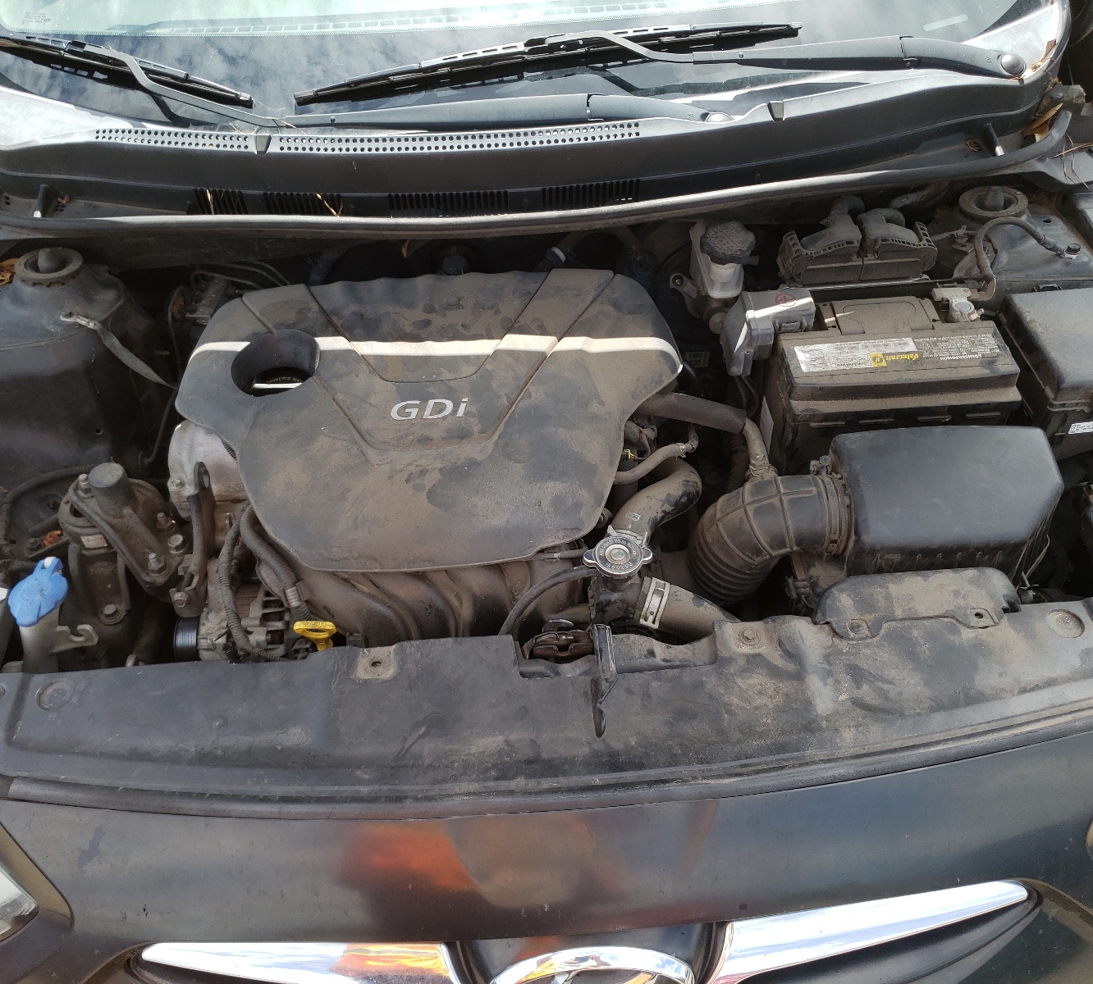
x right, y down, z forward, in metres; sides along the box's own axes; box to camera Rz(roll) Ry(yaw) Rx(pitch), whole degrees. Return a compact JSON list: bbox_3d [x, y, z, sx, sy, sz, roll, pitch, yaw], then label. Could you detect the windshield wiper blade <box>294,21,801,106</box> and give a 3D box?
[{"bbox_3d":[0.005,-0.557,1.285,0.667,0.040,0.030,-9,76,-2],"label":"windshield wiper blade"}]

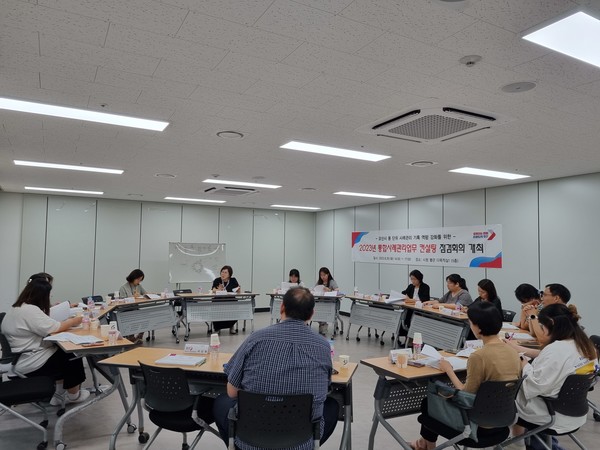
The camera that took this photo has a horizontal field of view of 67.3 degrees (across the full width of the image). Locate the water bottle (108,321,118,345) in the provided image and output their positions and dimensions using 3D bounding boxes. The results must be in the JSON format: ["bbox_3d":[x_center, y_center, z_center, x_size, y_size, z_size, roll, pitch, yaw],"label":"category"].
[{"bbox_3d":[-1.512,0.870,3.650,0.066,0.190,0.066,3,-4,-29],"label":"water bottle"}]

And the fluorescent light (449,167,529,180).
[{"bbox_3d":[2.556,-0.692,6.060,1.260,0.050,0.300,3,-4,-29],"label":"fluorescent light"}]

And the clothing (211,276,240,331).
[{"bbox_3d":[-1.386,1.442,8.420,0.530,0.960,0.500,2,-4,-13],"label":"clothing"}]

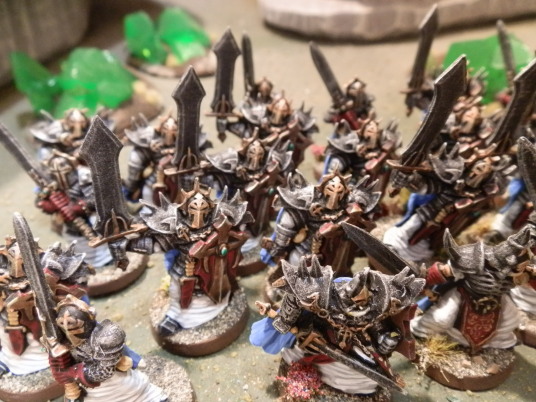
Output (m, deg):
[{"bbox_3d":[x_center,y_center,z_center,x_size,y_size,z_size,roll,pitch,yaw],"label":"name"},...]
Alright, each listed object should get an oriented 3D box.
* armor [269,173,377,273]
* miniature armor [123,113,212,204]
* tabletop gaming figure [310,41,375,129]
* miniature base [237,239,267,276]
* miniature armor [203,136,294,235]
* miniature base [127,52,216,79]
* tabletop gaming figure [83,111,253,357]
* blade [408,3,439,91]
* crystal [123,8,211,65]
[{"bbox_3d":[0.015,0.009,0.124,0.033,0.047,0.031,-2,33,2],"label":"armor"},{"bbox_3d":[-0.037,-0.011,0.161,0.034,0.047,0.031,-6,33,-5],"label":"miniature armor"},{"bbox_3d":[0.034,-0.035,0.178,0.035,0.061,0.032,3,33,10],"label":"tabletop gaming figure"},{"bbox_3d":[-0.011,0.015,0.156,0.030,0.005,0.030,-3,33,0],"label":"miniature base"},{"bbox_3d":[-0.005,-0.004,0.140,0.028,0.037,0.022,-5,33,-3],"label":"miniature armor"},{"bbox_3d":[-0.078,-0.121,0.372,0.080,0.008,0.076,-3,33,0],"label":"miniature base"},{"bbox_3d":[-0.025,0.007,0.113,0.043,0.066,0.032,-6,33,-4],"label":"tabletop gaming figure"},{"bbox_3d":[0.061,-0.060,0.172,0.010,0.033,0.003,-14,38,-30],"label":"blade"},{"bbox_3d":[-0.082,-0.137,0.356,0.070,0.042,0.034,-3,33,0],"label":"crystal"}]

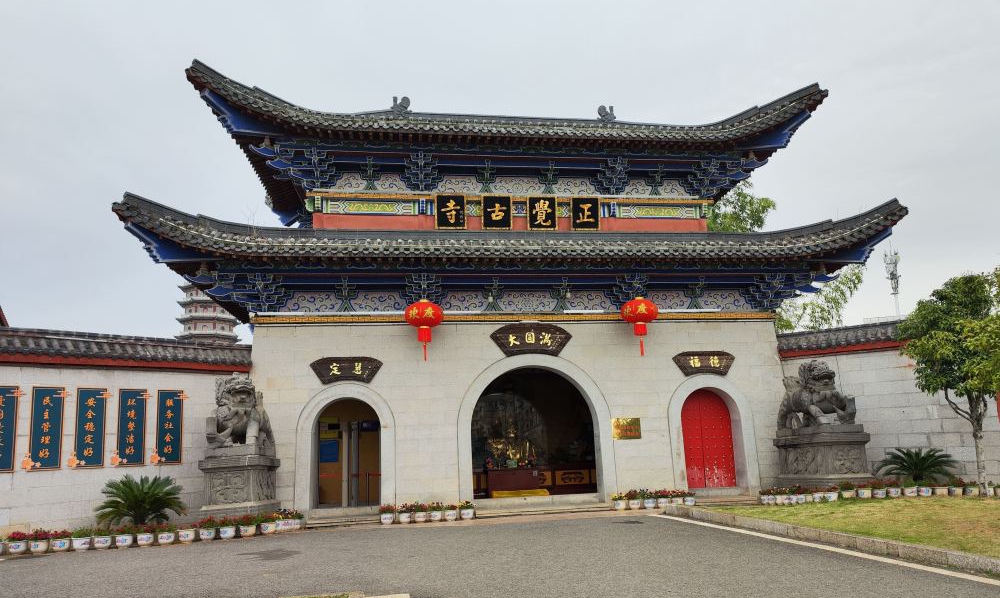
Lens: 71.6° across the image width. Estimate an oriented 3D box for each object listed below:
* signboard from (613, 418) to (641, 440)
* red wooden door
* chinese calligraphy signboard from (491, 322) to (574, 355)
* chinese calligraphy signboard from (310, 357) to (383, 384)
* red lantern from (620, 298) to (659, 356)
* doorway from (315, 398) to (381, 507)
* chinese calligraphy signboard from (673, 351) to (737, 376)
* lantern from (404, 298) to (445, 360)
[{"bbox_3d":[2.889,2.968,15.836,0.658,0.493,0.040,-1,-12,-7],"label":"signboard"},{"bbox_3d":[4.900,3.317,16.531,1.490,2.307,0.120,-1,-12,-7],"label":"red wooden door"},{"bbox_3d":[0.728,0.945,16.025,1.919,0.821,0.100,-1,-12,-7],"label":"chinese calligraphy signboard"},{"bbox_3d":[-3.390,1.583,15.362,1.587,0.623,0.100,-1,-12,-7],"label":"chinese calligraphy signboard"},{"bbox_3d":[3.182,0.620,15.814,0.859,1.330,0.859,-1,-12,-7],"label":"red lantern"},{"bbox_3d":[-3.349,3.343,15.211,1.487,2.328,0.450,-1,-12,-7],"label":"doorway"},{"bbox_3d":[4.817,1.534,16.372,1.552,0.593,0.100,-1,-12,-7],"label":"chinese calligraphy signboard"},{"bbox_3d":[-1.651,0.678,15.212,0.827,1.333,0.827,-1,-12,-7],"label":"lantern"}]

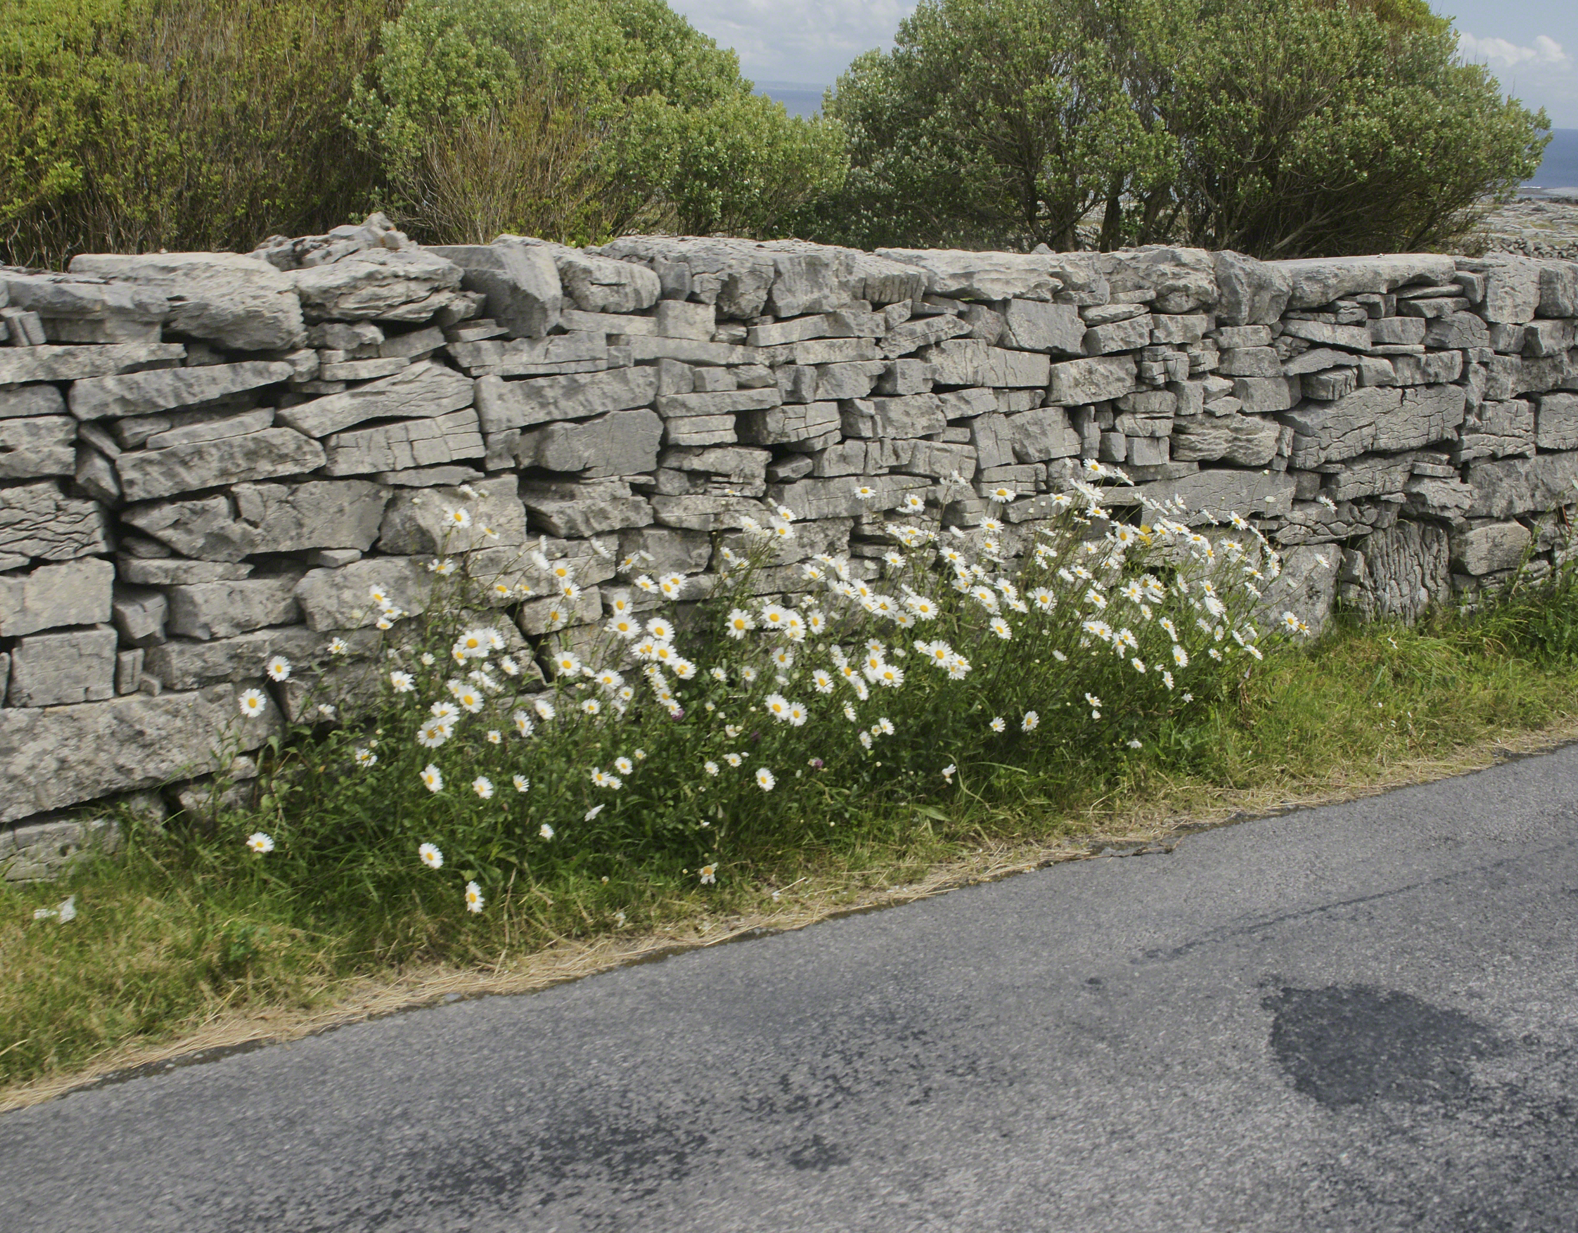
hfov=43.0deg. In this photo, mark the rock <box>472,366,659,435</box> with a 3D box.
[{"bbox_3d":[-0.593,-0.543,4.814,0.488,0.133,0.270,-8,18,-35],"label":"rock"}]

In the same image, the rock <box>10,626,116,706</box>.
[{"bbox_3d":[-1.492,0.085,4.057,0.213,0.151,0.190,-7,18,-34],"label":"rock"}]

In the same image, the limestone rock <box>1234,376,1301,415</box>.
[{"bbox_3d":[1.331,-0.663,5.847,0.230,0.100,0.200,-7,18,-34],"label":"limestone rock"}]

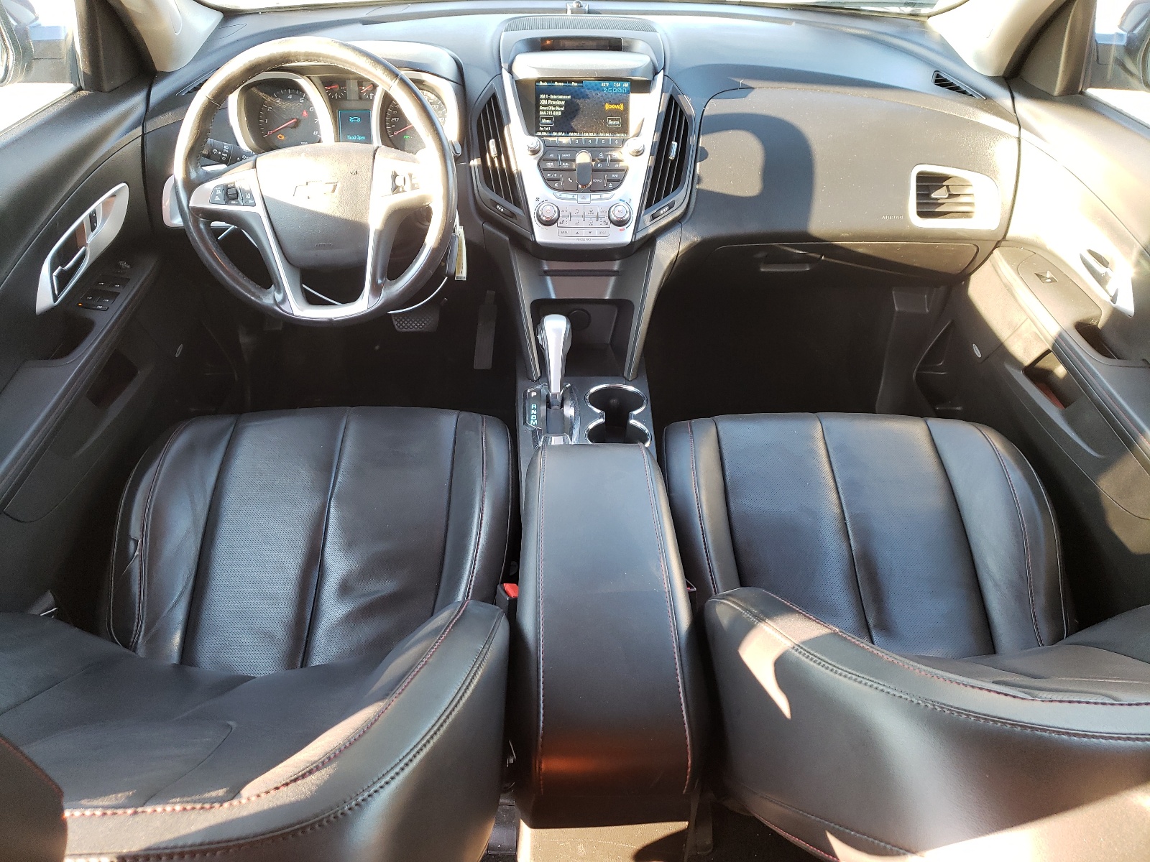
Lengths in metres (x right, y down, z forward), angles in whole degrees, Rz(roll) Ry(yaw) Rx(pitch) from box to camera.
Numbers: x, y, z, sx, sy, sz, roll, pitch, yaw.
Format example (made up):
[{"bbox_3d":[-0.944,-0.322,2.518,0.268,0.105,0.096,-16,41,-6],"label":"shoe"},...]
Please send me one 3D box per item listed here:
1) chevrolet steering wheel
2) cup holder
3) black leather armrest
[{"bbox_3d":[-0.347,-0.337,1.184,0.385,0.385,0.100,0,6,0],"label":"chevrolet steering wheel"},{"bbox_3d":[0.060,0.009,1.241,0.093,0.070,0.186,0,35,-1],"label":"cup holder"},{"bbox_3d":[0.027,0.184,0.915,0.172,0.100,0.459,-1,35,-1],"label":"black leather armrest"}]

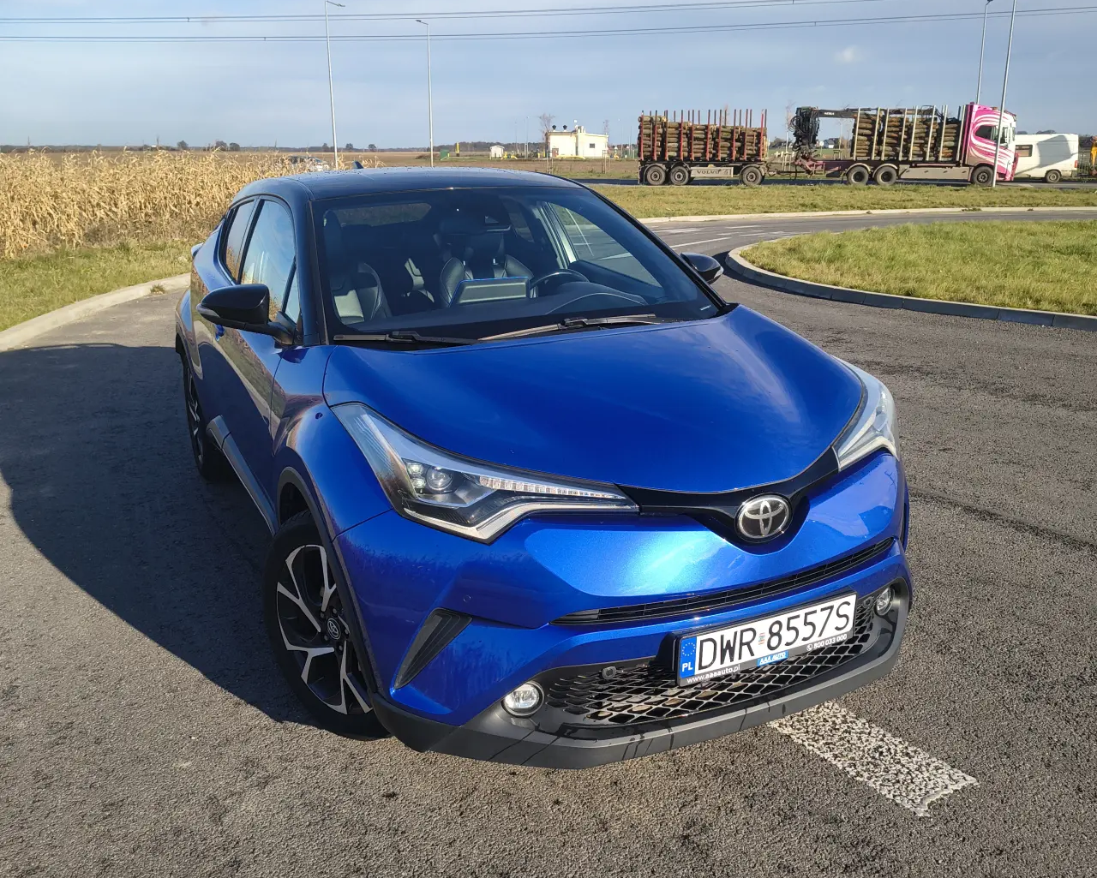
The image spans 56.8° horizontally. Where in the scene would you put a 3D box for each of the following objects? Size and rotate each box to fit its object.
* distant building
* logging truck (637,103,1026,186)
[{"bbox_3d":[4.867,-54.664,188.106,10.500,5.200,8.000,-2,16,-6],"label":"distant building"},{"bbox_3d":[14.157,-15.123,52.275,18.710,3.900,2.600,4,17,14],"label":"logging truck"}]

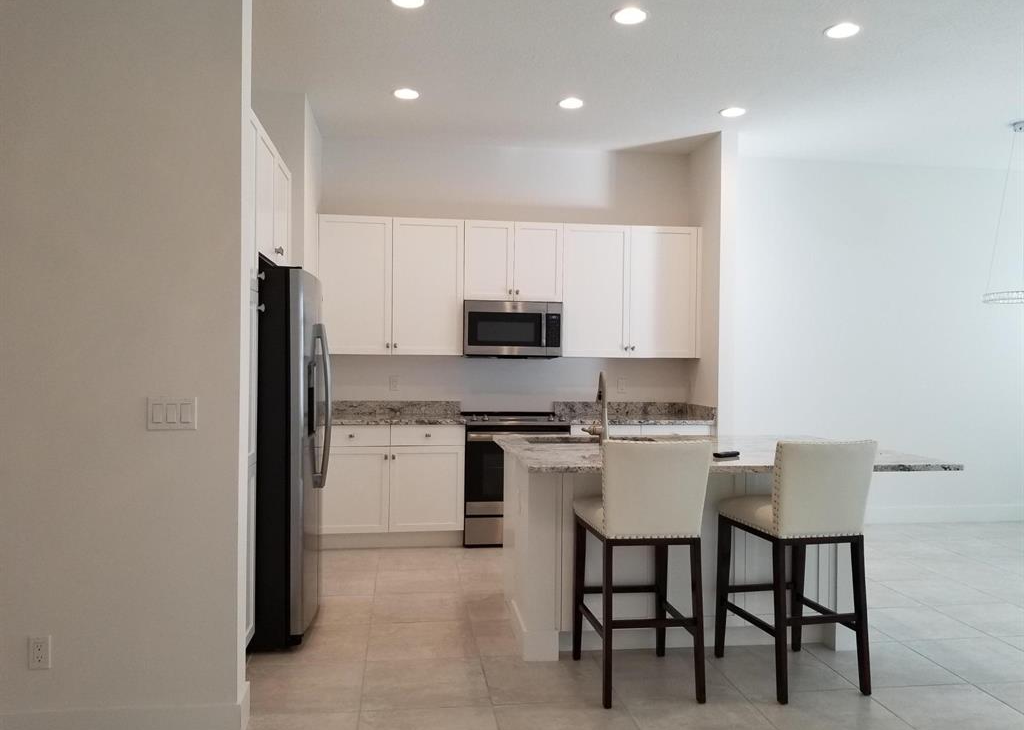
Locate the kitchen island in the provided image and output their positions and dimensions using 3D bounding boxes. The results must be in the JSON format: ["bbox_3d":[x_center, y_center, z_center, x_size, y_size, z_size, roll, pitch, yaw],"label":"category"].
[{"bbox_3d":[0.913,0.876,3.864,1.910,0.914,1.310,1,0,-8],"label":"kitchen island"}]

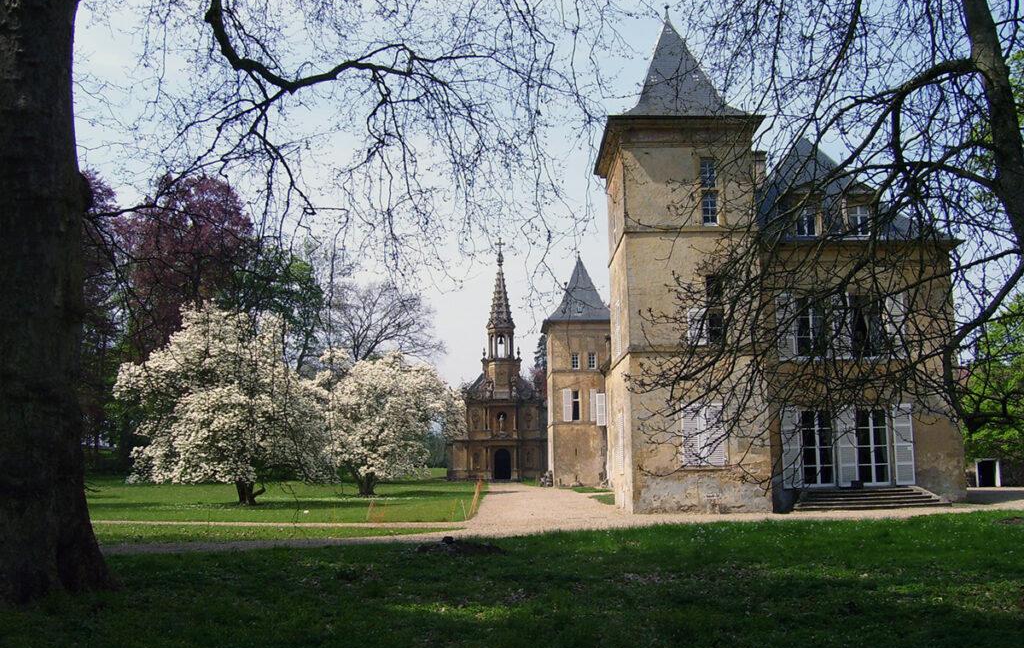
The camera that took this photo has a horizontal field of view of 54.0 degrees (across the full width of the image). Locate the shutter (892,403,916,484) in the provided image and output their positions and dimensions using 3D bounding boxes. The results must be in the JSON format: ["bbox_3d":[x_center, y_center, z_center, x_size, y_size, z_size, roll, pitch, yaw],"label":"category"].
[{"bbox_3d":[13.997,4.291,35.845,0.765,2.872,0.060,-1,-8,0],"label":"shutter"}]

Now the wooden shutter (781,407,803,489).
[{"bbox_3d":[9.979,4.393,35.847,0.712,2.953,0.060,-1,-8,0],"label":"wooden shutter"}]

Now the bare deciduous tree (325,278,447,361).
[{"bbox_3d":[-11.180,5.140,86.169,10.800,17.766,10.800,-1,-8,0],"label":"bare deciduous tree"}]

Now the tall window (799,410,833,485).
[{"bbox_3d":[10.954,4.461,36.036,1.199,2.666,0.150,-1,-8,0],"label":"tall window"}]

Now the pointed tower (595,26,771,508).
[{"bbox_3d":[6.005,-2.639,36.751,5.346,18.568,6.100,-1,-8,0],"label":"pointed tower"}]

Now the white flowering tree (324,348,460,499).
[{"bbox_3d":[-6.365,5.376,53.802,7.546,7.672,7.546,-1,-8,0],"label":"white flowering tree"}]

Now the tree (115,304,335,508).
[{"bbox_3d":[-13.046,3.685,45.483,9.869,8.945,9.200,-1,-8,0],"label":"tree"}]

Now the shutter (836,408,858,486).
[{"bbox_3d":[11.956,4.365,35.843,0.747,2.864,0.060,-1,-8,0],"label":"shutter"}]

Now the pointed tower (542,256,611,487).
[{"bbox_3d":[5.515,3.632,82.172,5.551,18.816,6.000,-1,-8,0],"label":"pointed tower"}]

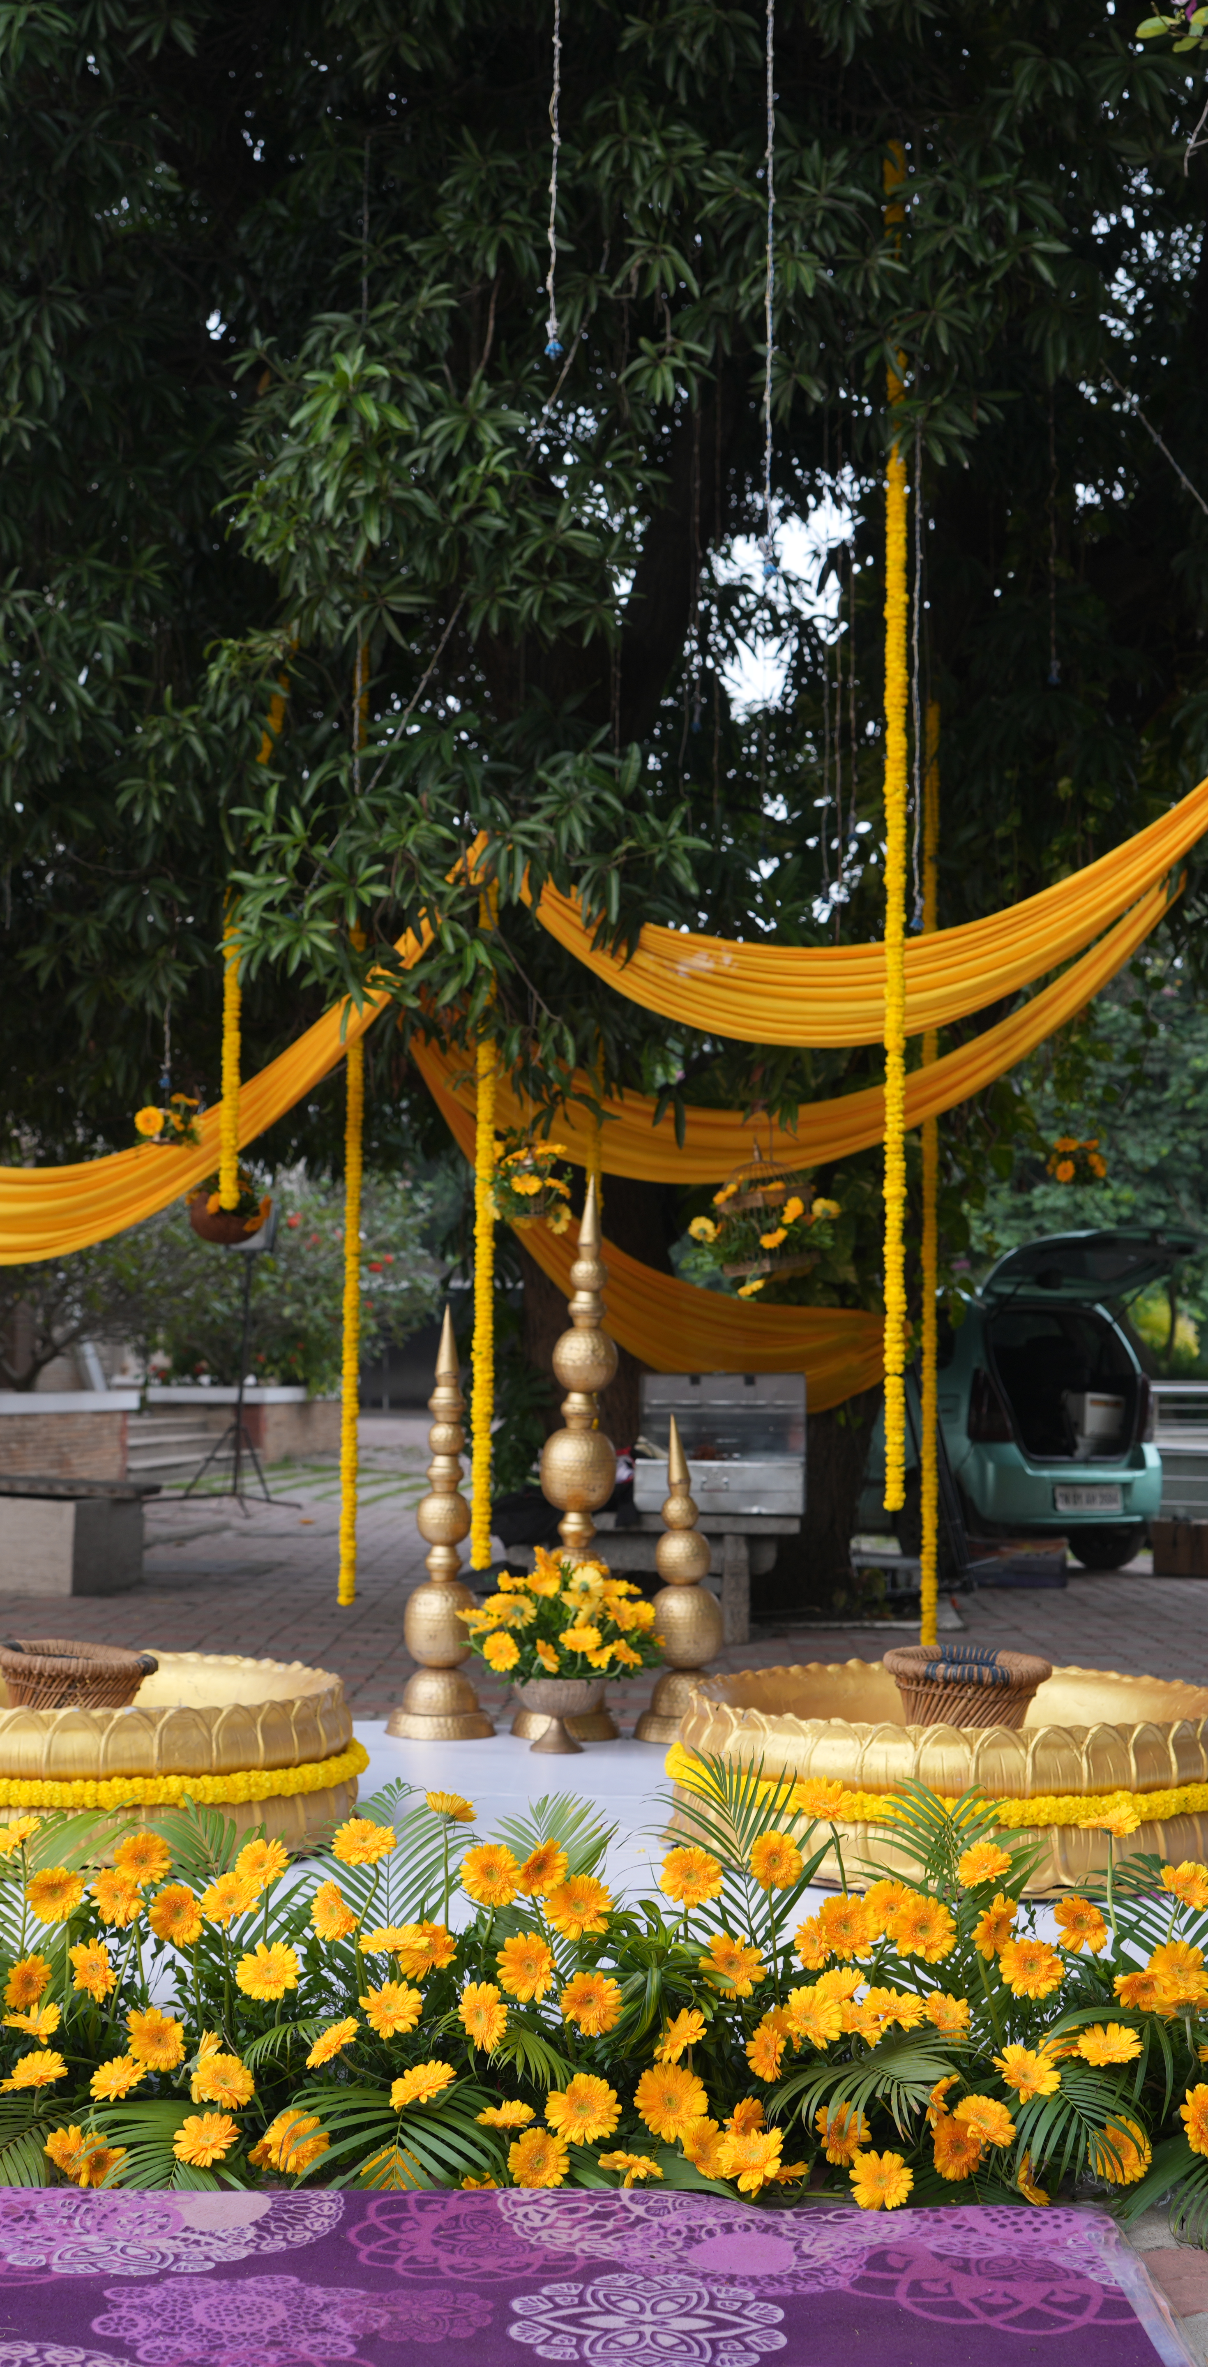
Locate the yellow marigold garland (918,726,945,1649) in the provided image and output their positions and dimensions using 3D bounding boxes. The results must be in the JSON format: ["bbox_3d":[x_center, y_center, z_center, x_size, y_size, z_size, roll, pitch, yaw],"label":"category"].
[{"bbox_3d":[1.184,-0.005,10.000,0.060,3.413,0.060,0,-3,0],"label":"yellow marigold garland"}]

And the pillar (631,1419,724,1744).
[{"bbox_3d":[0.223,1.014,7.117,0.270,0.820,0.270,1,-4,0],"label":"pillar"}]

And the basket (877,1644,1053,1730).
[{"bbox_3d":[0.828,1.261,6.280,0.387,0.401,0.387,0,-3,0],"label":"basket"}]

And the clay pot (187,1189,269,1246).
[{"bbox_3d":[-1.252,0.111,9.200,0.260,0.190,0.260,0,-4,0],"label":"clay pot"}]

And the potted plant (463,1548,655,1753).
[{"bbox_3d":[-0.119,1.289,7.645,0.544,0.547,0.500,0,-3,0],"label":"potted plant"}]

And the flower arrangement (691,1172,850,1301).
[{"bbox_3d":[0.567,0.179,9.400,0.530,0.460,0.480,0,-4,0],"label":"flower arrangement"}]

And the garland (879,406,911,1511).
[{"bbox_3d":[0.691,-0.552,6.555,0.060,2.620,0.060,1,-4,0],"label":"garland"}]

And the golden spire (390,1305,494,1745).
[{"bbox_3d":[-0.458,0.965,7.926,0.313,1.221,0.313,0,-3,0],"label":"golden spire"}]

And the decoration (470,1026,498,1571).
[{"bbox_3d":[-0.370,0.367,8.500,0.068,1.660,0.068,0,-3,0],"label":"decoration"}]

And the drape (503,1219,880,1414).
[{"bbox_3d":[0.347,0.509,10.691,1.450,0.750,0.450,1,-4,0],"label":"drape"}]

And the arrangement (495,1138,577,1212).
[{"bbox_3d":[-0.224,-0.022,8.750,0.280,0.250,0.270,0,-4,0],"label":"arrangement"}]

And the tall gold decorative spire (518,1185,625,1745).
[{"bbox_3d":[-0.075,0.782,7.948,0.314,1.597,0.314,2,-3,0],"label":"tall gold decorative spire"}]

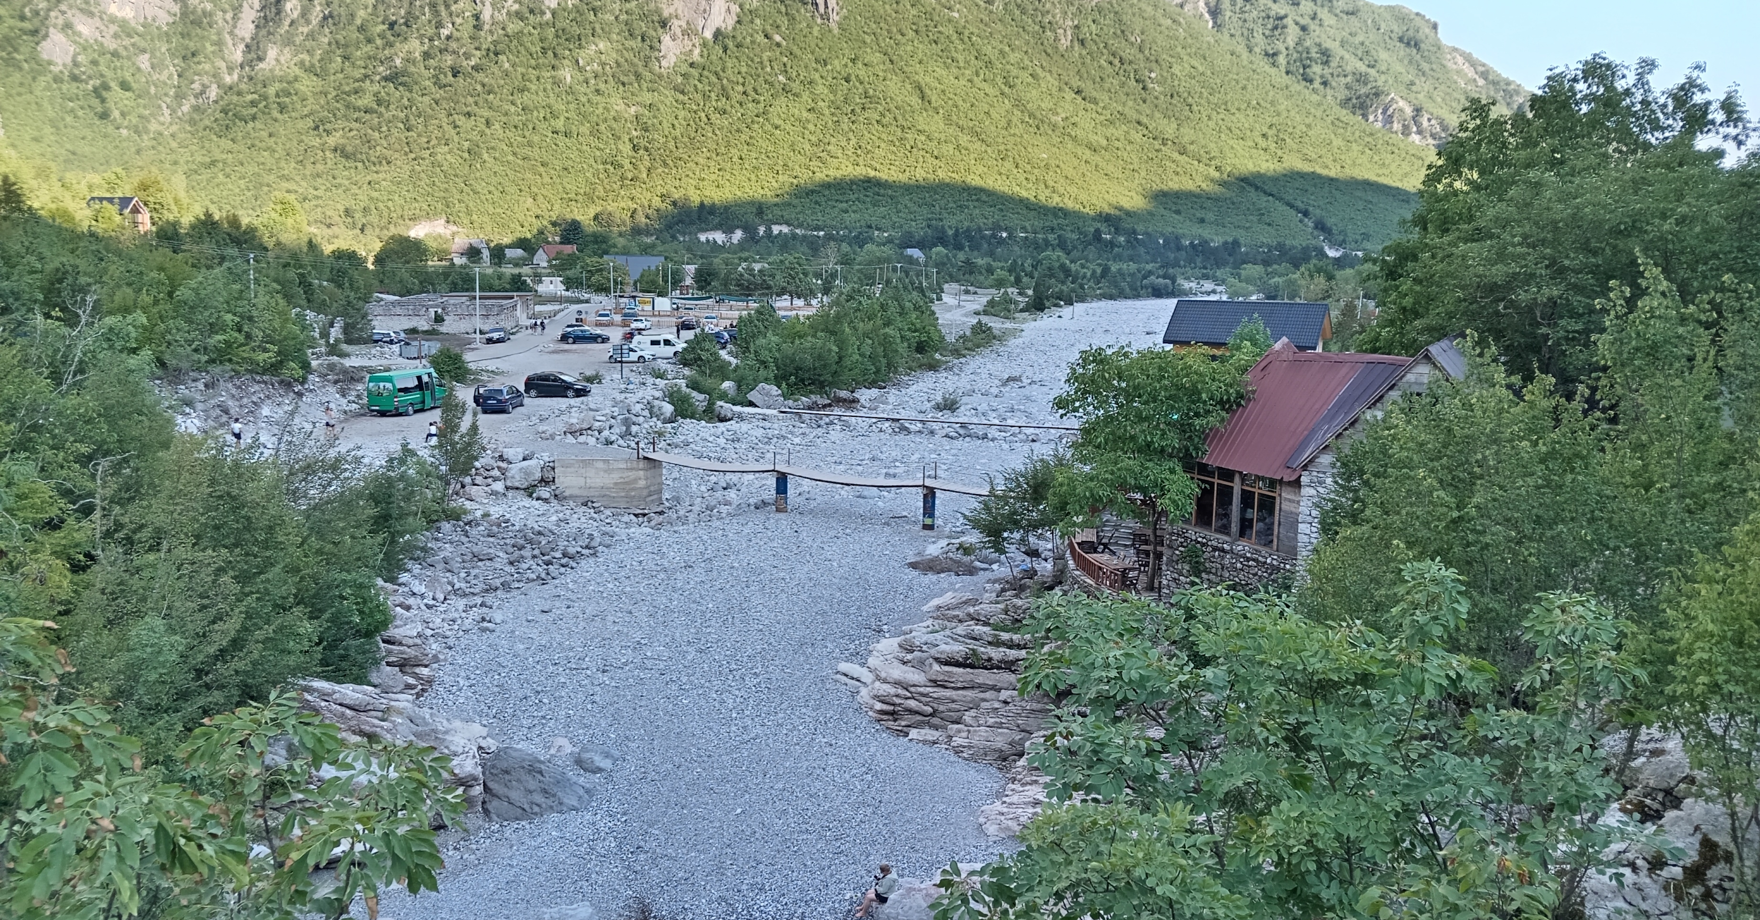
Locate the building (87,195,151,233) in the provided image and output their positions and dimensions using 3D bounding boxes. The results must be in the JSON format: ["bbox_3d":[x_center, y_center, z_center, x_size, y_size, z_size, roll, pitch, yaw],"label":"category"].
[{"bbox_3d":[-141.181,-45.316,236.000,8.600,6.900,5.600,2,8,10],"label":"building"}]

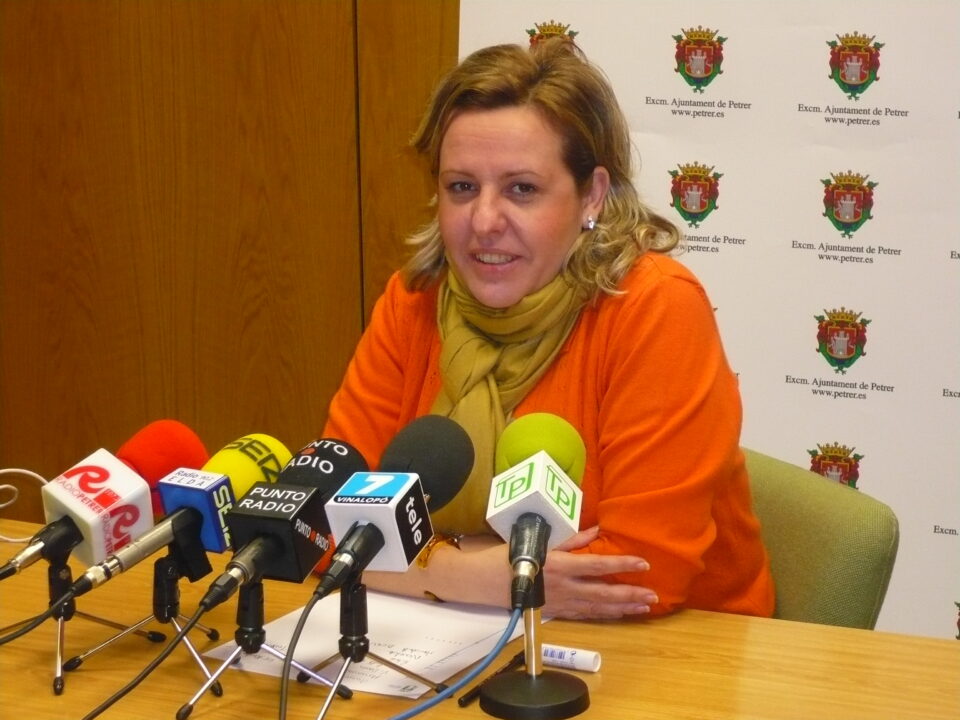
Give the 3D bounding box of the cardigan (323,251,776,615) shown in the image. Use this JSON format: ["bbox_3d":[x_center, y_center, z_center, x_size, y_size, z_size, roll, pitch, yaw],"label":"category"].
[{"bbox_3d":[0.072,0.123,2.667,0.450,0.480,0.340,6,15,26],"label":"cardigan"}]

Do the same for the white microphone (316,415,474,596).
[{"bbox_3d":[-0.079,0.131,2.270,0.077,0.077,0.268,0,28,23],"label":"white microphone"}]

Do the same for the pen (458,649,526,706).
[{"bbox_3d":[0.015,0.268,2.293,0.011,0.011,0.143,5,14,24],"label":"pen"}]

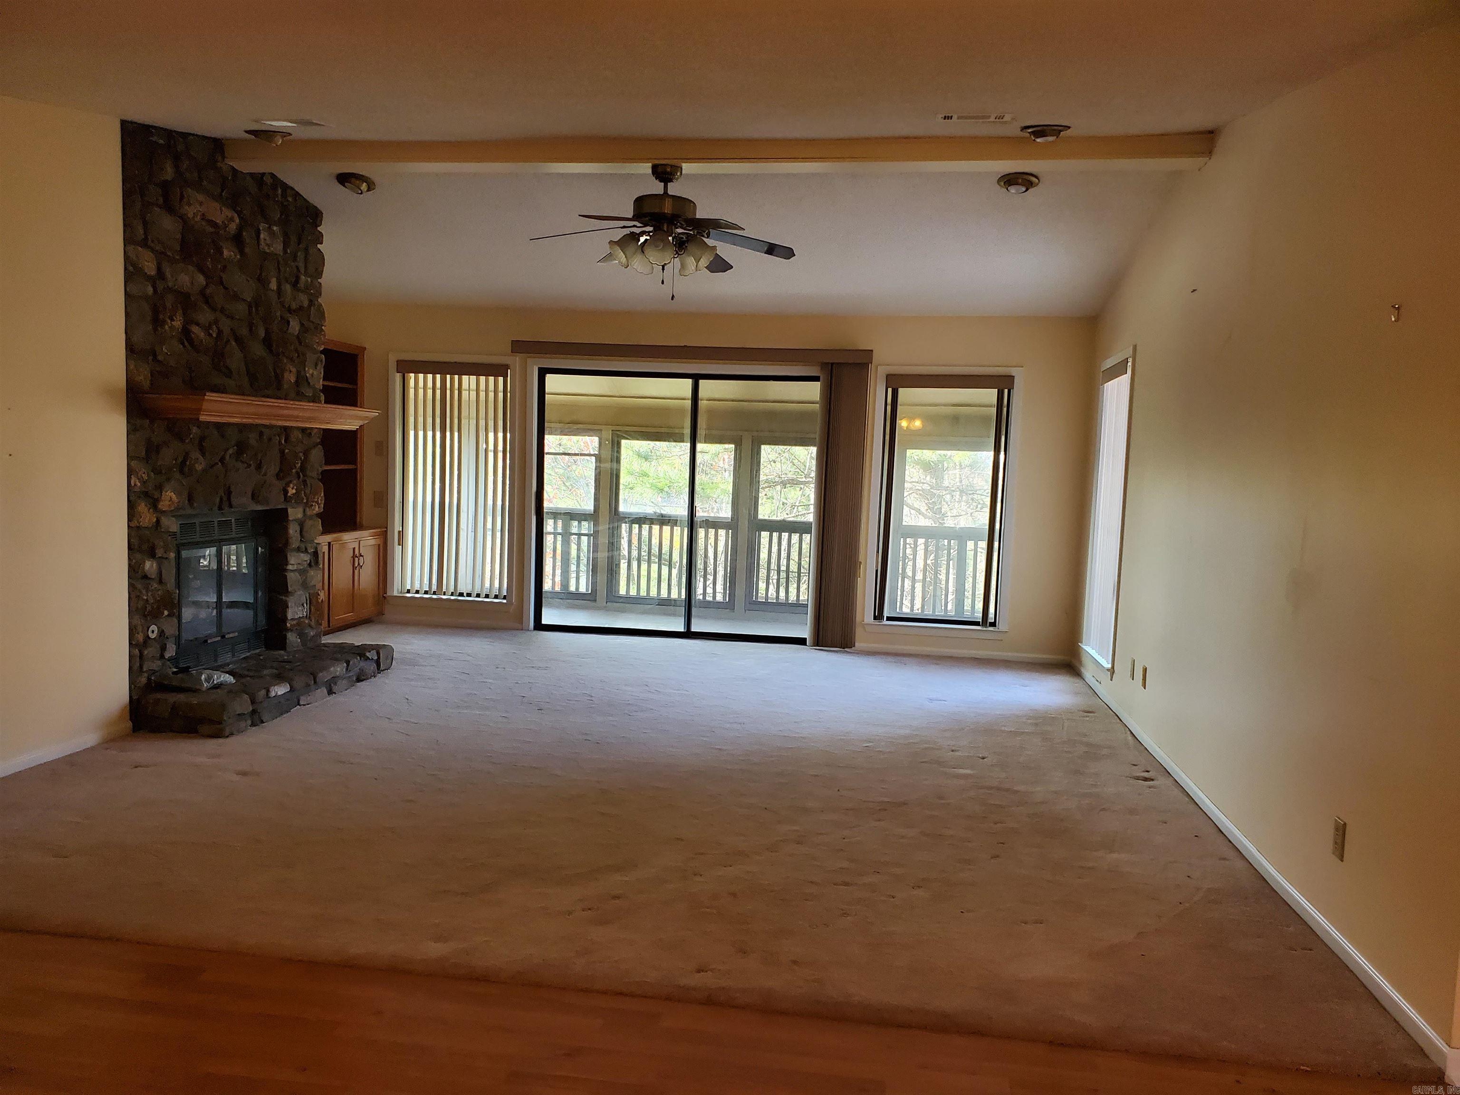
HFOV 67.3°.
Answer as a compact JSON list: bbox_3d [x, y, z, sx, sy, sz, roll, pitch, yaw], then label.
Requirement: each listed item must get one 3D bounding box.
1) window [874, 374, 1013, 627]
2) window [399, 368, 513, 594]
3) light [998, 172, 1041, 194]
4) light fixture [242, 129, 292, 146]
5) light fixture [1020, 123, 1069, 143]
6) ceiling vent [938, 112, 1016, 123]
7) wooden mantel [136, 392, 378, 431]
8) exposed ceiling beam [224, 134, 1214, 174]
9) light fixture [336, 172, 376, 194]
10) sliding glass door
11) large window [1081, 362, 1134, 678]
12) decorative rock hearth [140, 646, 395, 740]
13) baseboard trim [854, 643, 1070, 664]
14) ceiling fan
[{"bbox_3d":[1.535,-0.327,7.899,0.887,1.812,0.100,3,5,8],"label":"window"},{"bbox_3d":[-2.135,-0.500,8.386,0.902,1.799,0.100,3,5,8],"label":"window"},{"bbox_3d":[1.489,-1.857,5.644,0.210,0.070,0.210,3,-6,8],"label":"light"},{"bbox_3d":[-2.277,-2.013,5.419,0.210,0.070,0.210,3,14,8],"label":"light fixture"},{"bbox_3d":[1.398,-1.828,4.865,0.210,0.065,0.210,3,14,8],"label":"light fixture"},{"bbox_3d":[1.027,-1.790,4.586,0.310,0.025,0.200,3,14,8],"label":"ceiling vent"},{"bbox_3d":[-2.491,-0.727,6.004,0.330,0.130,1.780,3,5,8],"label":"wooden mantel"},{"bbox_3d":[-0.204,-1.956,5.459,4.877,0.122,0.209,3,5,8],"label":"exposed ceiling beam"},{"bbox_3d":[-2.110,-2.037,6.188,0.210,0.065,0.210,3,-7,8],"label":"light fixture"},{"bbox_3d":[-0.316,-0.299,8.233,2.312,1.988,0.120,3,5,8],"label":"sliding glass door"},{"bbox_3d":[2.420,-0.234,6.973,0.100,1.861,0.929,3,5,8],"label":"large window"},{"bbox_3d":[-2.465,0.722,5.986,0.540,0.195,1.740,3,5,8],"label":"decorative rock hearth"},{"bbox_3d":[1.682,0.771,7.938,1.569,0.058,0.017,3,5,8],"label":"baseboard trim"},{"bbox_3d":[-0.321,-1.638,5.466,1.360,0.550,1.360,3,5,8],"label":"ceiling fan"}]

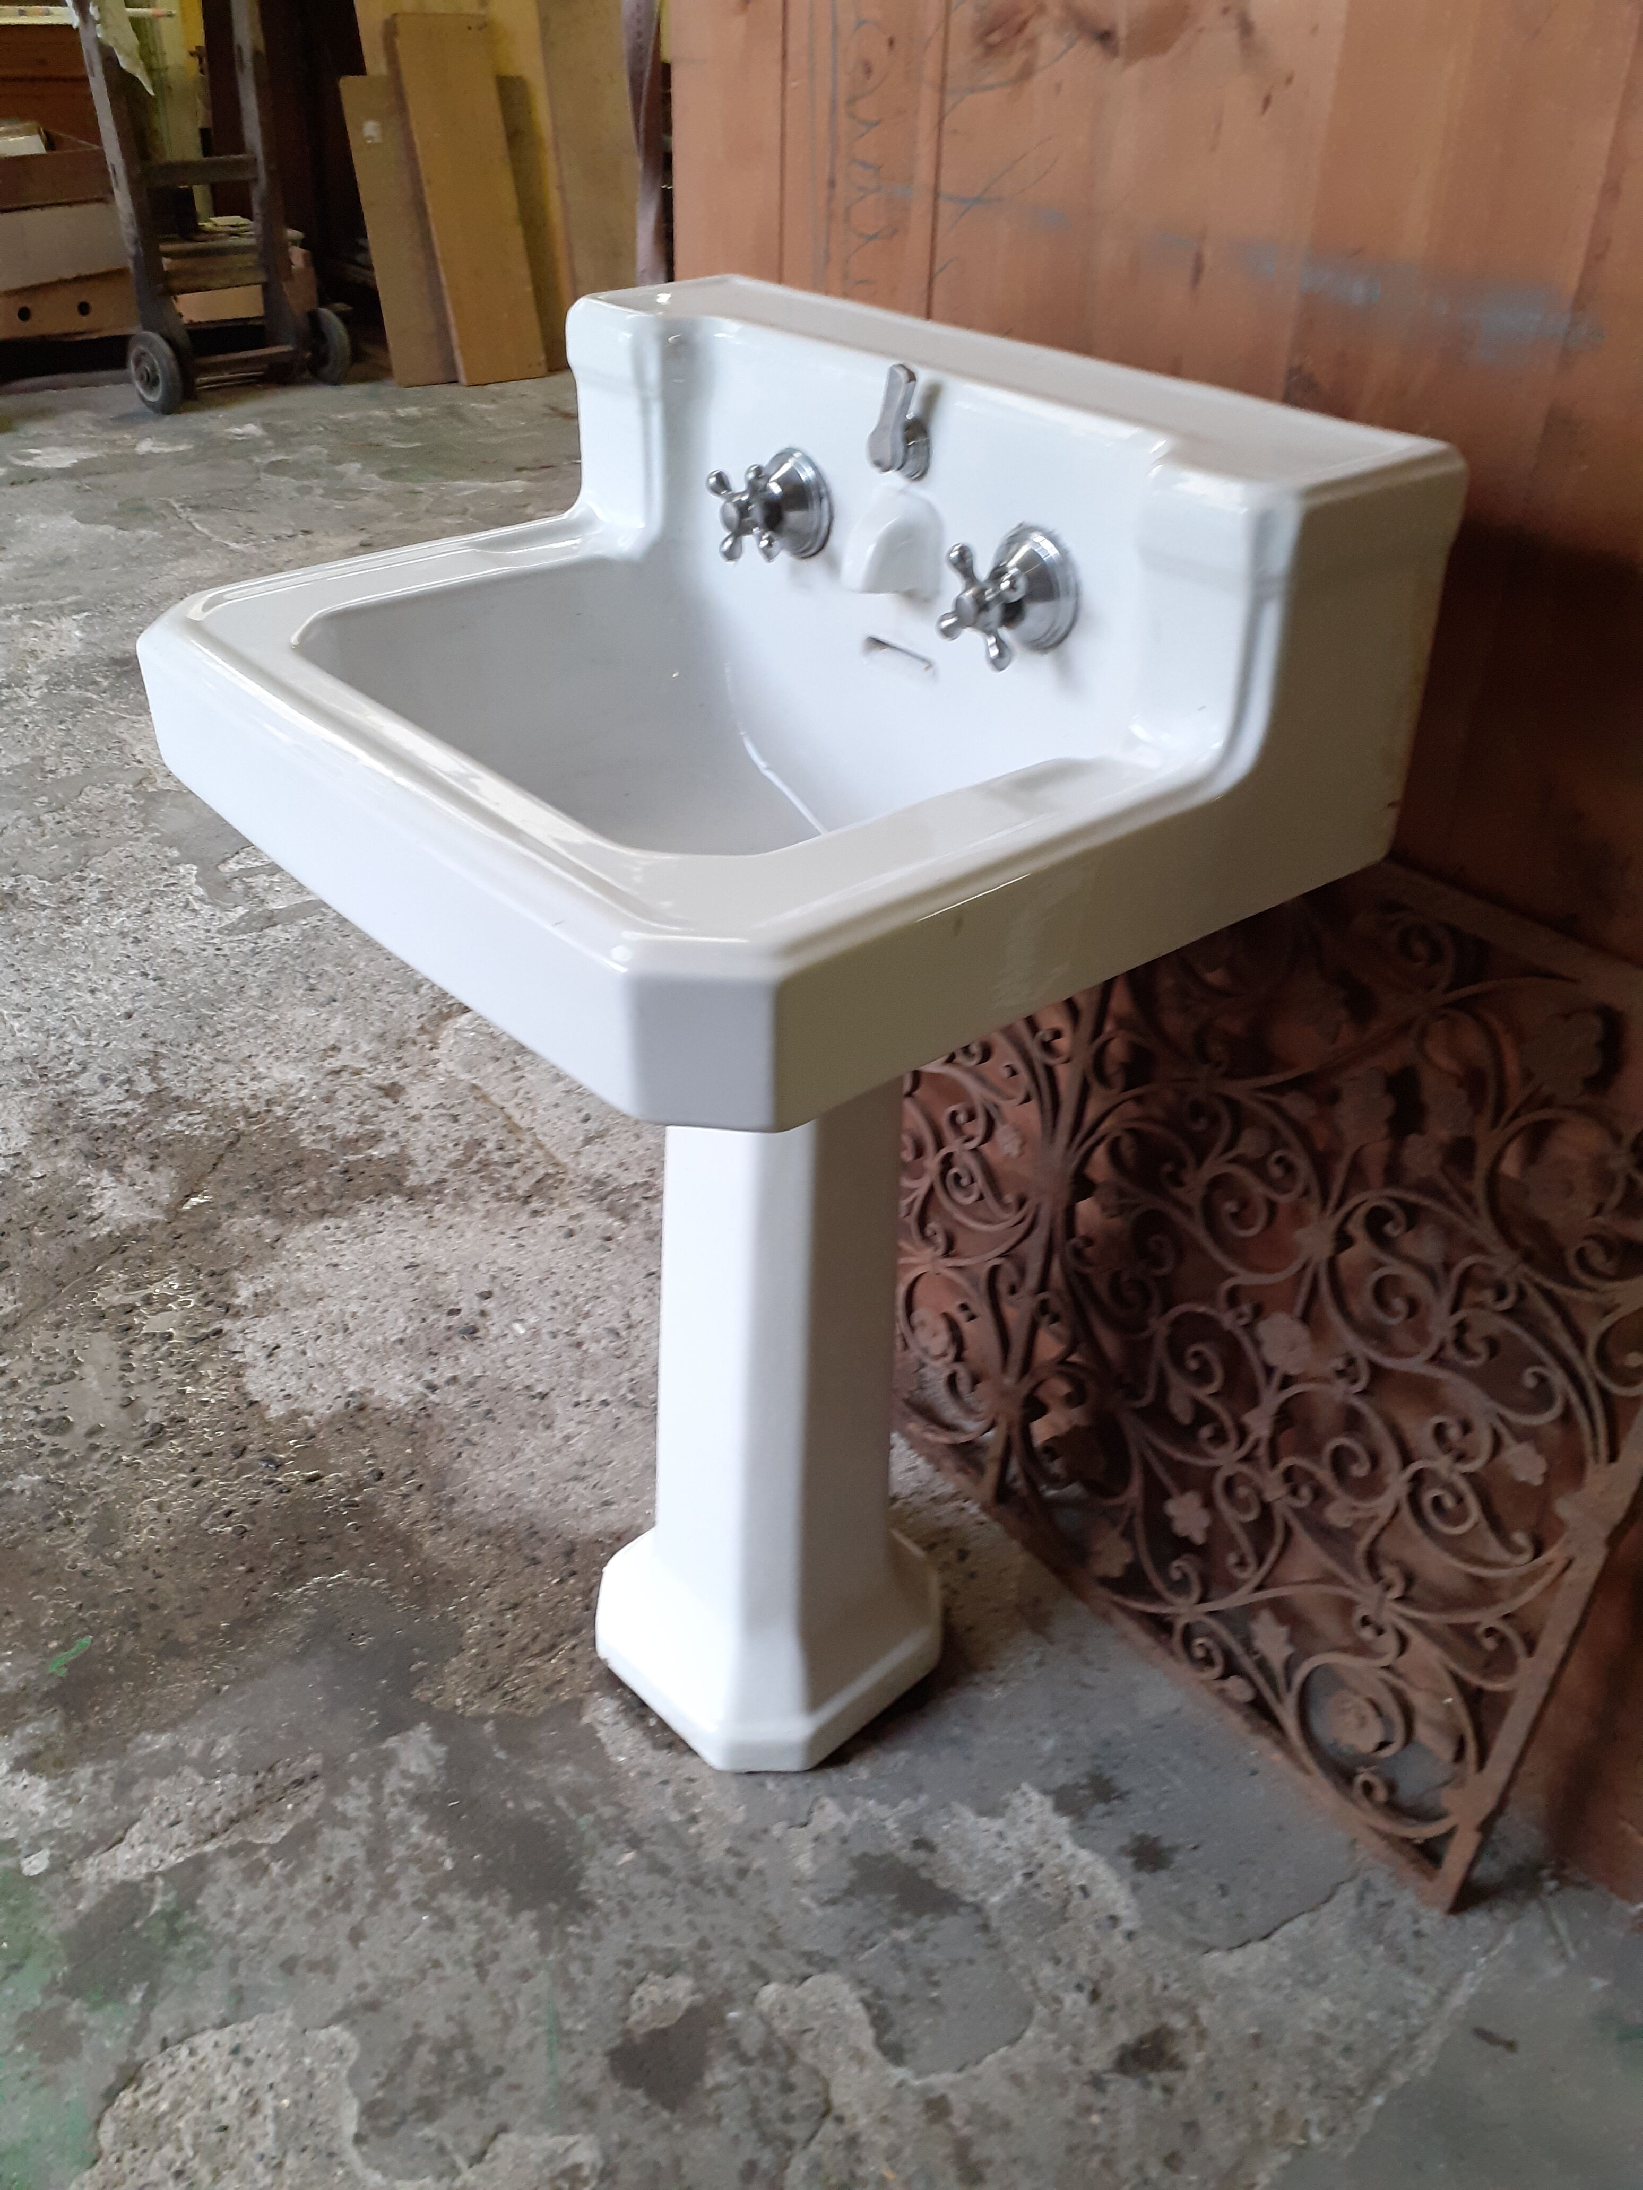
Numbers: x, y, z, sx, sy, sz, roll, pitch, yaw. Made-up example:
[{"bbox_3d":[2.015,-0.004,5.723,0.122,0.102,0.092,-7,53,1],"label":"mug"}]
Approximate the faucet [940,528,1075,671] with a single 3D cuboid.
[{"bbox_3d":[0.093,-0.261,0.894,0.057,0.064,0.063,-25,42,-34],"label":"faucet"}]

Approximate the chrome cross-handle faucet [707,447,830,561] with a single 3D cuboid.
[{"bbox_3d":[-0.034,-0.346,1.014,0.057,0.064,0.063,-25,42,-34],"label":"chrome cross-handle faucet"}]

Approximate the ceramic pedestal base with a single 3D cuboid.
[{"bbox_3d":[-0.031,0.144,1.204,0.243,0.692,0.245,30,43,35],"label":"ceramic pedestal base"}]

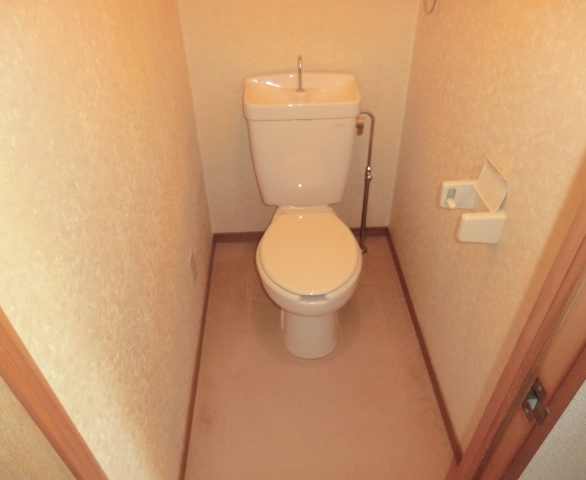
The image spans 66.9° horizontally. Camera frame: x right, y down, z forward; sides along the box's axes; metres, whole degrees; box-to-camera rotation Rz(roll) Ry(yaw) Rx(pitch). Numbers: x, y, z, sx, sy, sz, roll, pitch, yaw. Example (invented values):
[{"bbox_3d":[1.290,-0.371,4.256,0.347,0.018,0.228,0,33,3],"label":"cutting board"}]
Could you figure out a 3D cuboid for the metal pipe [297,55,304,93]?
[{"bbox_3d":[0.027,-0.568,1.527,0.022,0.130,0.060,-2,39,-1],"label":"metal pipe"}]

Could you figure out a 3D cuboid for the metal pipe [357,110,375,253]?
[{"bbox_3d":[0.291,-0.215,1.870,0.087,0.690,0.045,-2,39,-1],"label":"metal pipe"}]

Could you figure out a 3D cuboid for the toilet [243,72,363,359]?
[{"bbox_3d":[0.044,-0.067,1.600,0.395,0.805,0.742,-2,39,-1],"label":"toilet"}]

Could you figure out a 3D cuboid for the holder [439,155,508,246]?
[{"bbox_3d":[0.428,-0.096,1.067,0.105,0.140,0.170,-2,39,-1],"label":"holder"}]

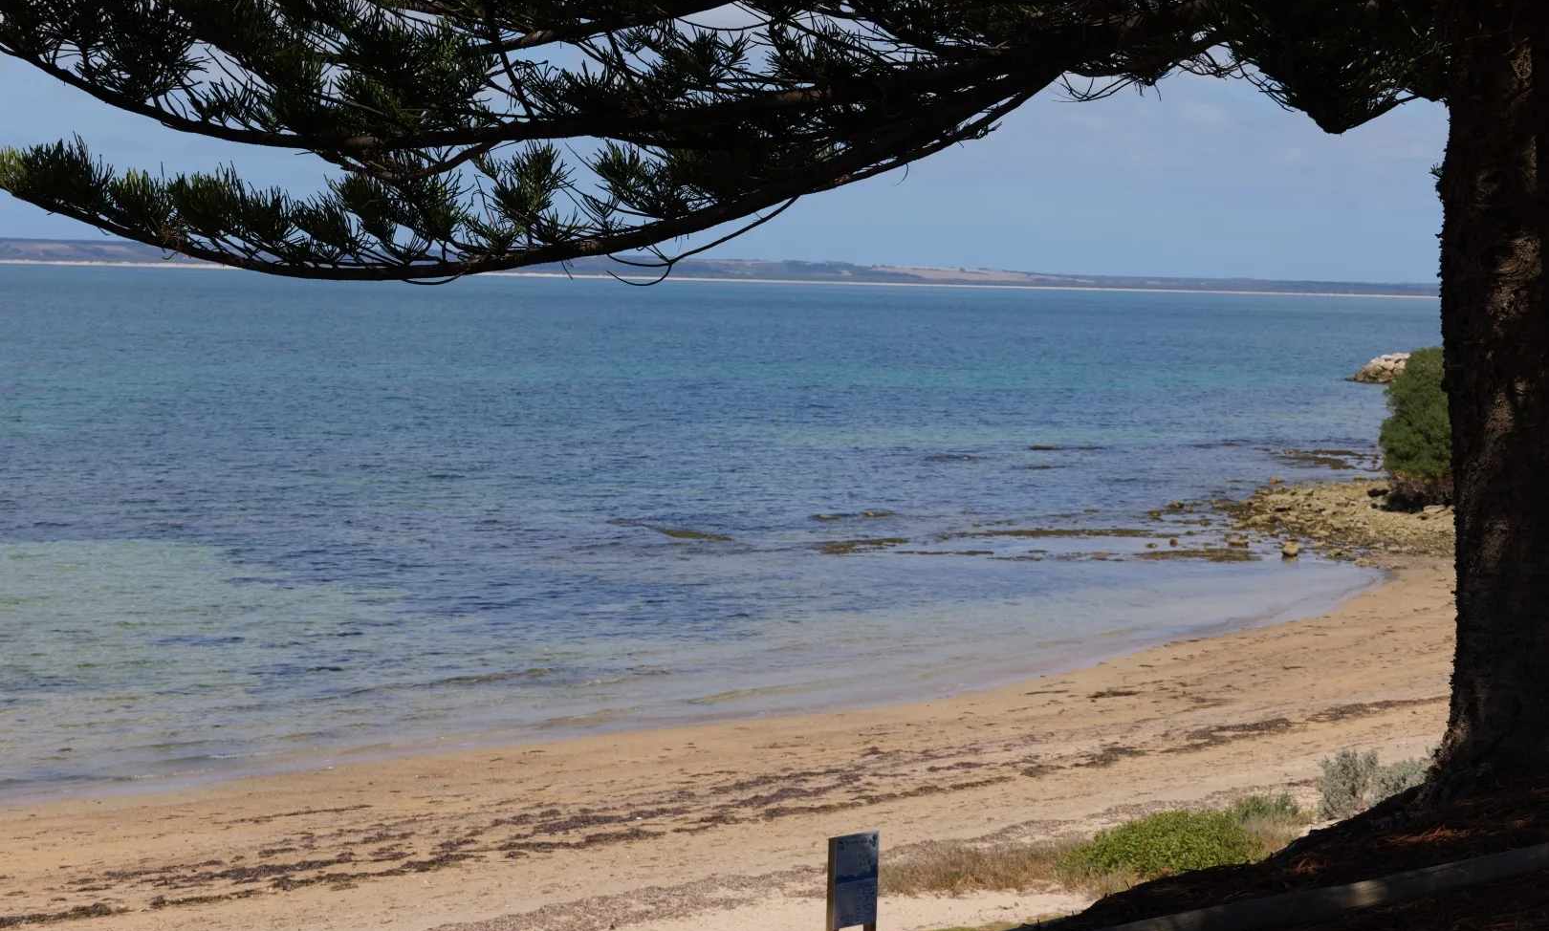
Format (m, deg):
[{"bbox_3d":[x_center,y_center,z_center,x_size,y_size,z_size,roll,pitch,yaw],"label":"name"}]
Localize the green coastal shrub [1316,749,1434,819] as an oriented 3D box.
[{"bbox_3d":[8.361,4.398,42.178,1.600,0.850,1.200,1,4,0],"label":"green coastal shrub"}]

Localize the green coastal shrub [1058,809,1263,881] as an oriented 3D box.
[{"bbox_3d":[4.816,4.609,37.602,2.300,0.720,1.800,1,4,0],"label":"green coastal shrub"}]

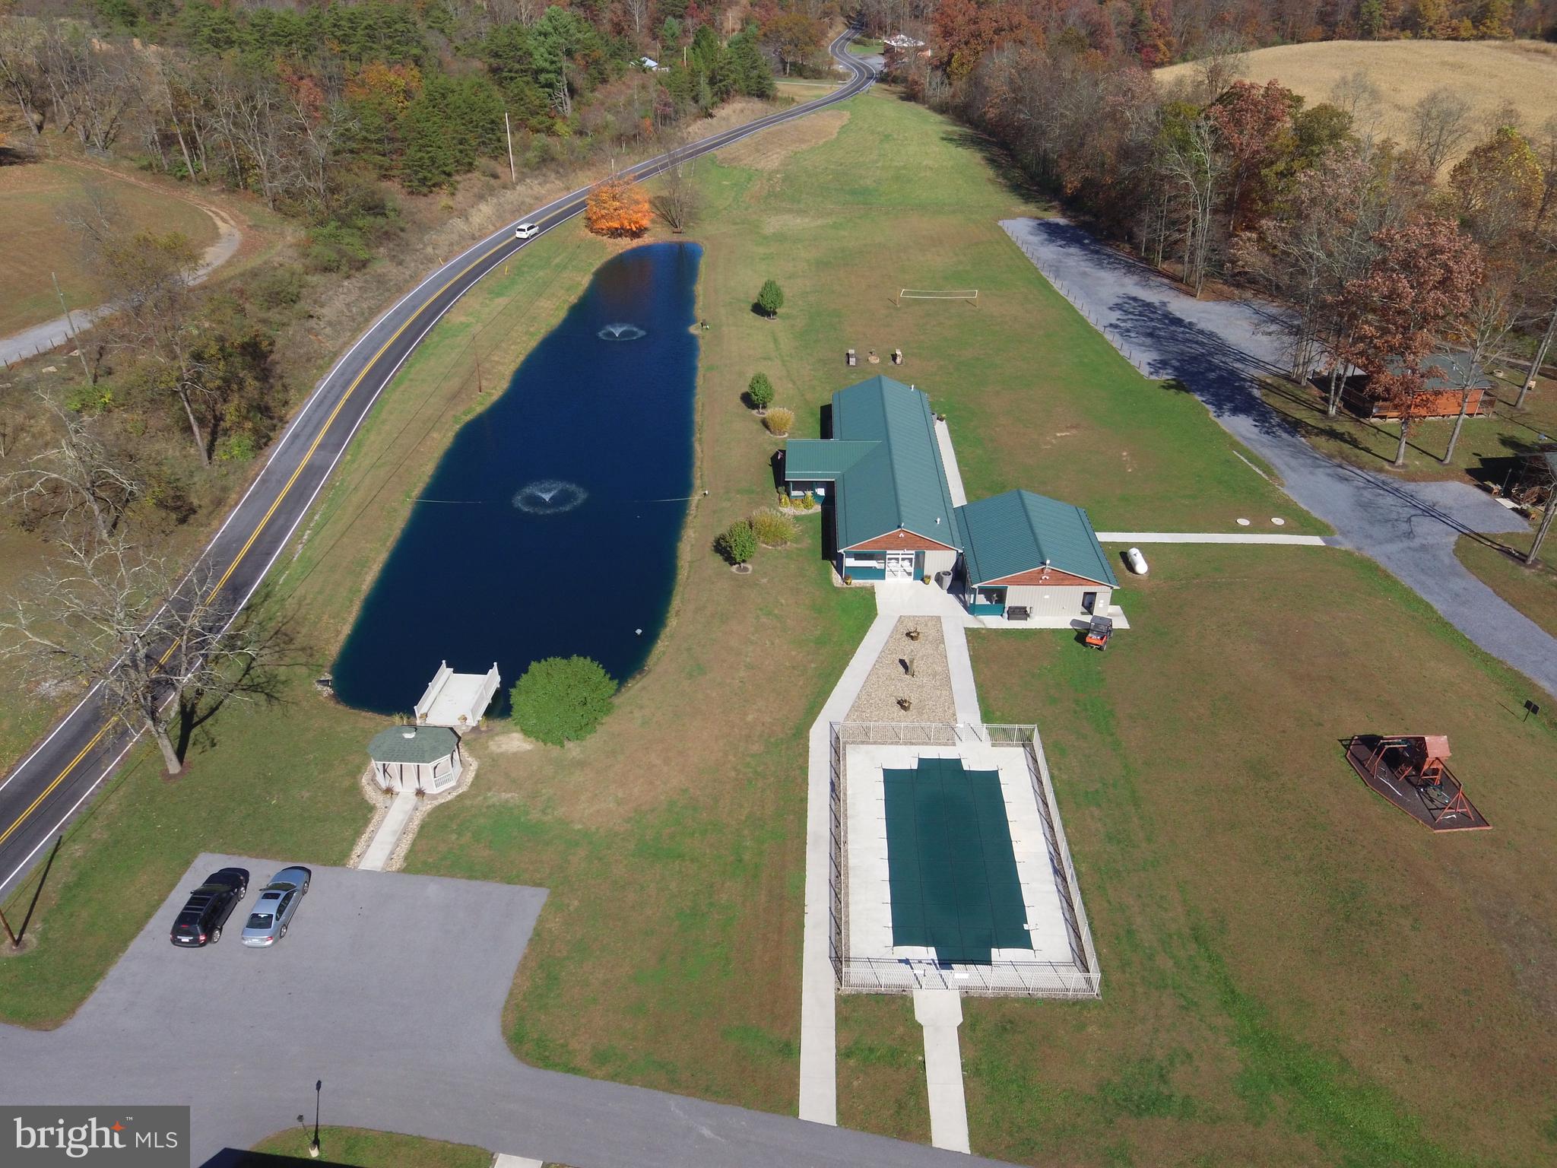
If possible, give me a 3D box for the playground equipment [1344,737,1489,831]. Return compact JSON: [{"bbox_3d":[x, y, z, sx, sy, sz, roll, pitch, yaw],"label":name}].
[{"bbox_3d":[39.038,10.869,54.414,5.800,3.200,7.700,-2,36,0],"label":"playground equipment"}]

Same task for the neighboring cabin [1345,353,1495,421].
[{"bbox_3d":[66.483,-20.997,93.716,12.300,5.000,7.000,-1,35,1],"label":"neighboring cabin"}]

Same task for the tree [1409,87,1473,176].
[{"bbox_3d":[114.284,-78.183,155.212,9.800,14.000,9.800,-1,35,0],"label":"tree"}]

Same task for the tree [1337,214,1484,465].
[{"bbox_3d":[55.594,-21.080,78.532,11.000,20.500,11.000,-1,35,0],"label":"tree"}]

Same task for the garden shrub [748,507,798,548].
[{"bbox_3d":[-0.454,-4.919,79.178,3.700,2.100,3.700,-2,36,0],"label":"garden shrub"}]

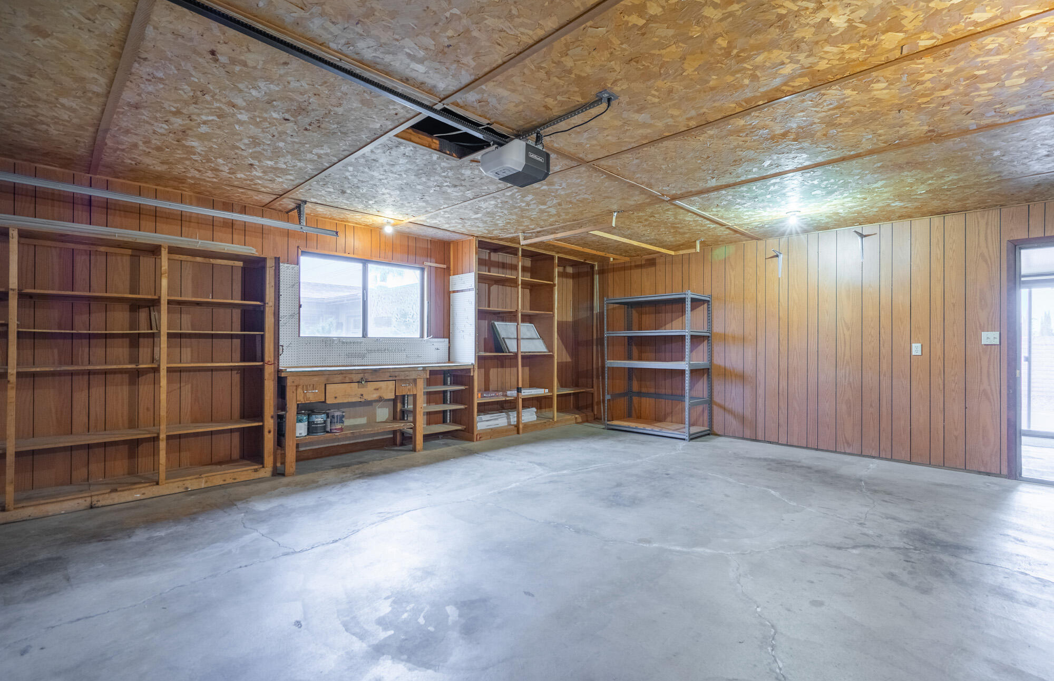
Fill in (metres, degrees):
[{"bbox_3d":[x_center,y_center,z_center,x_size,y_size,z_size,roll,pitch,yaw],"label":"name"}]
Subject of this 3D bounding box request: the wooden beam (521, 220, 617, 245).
[{"bbox_3d":[0.401,-1.114,4.923,1.251,0.038,0.048,0,0,45],"label":"wooden beam"}]

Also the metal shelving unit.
[{"bbox_3d":[1.738,0.314,6.305,1.218,1.823,0.634,0,0,45],"label":"metal shelving unit"}]

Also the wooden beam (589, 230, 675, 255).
[{"bbox_3d":[1.233,-1.109,5.333,0.048,0.038,1.736,0,0,45],"label":"wooden beam"}]

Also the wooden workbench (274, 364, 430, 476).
[{"bbox_3d":[-1.782,0.739,4.793,0.479,0.934,1.508,0,0,45],"label":"wooden workbench"}]

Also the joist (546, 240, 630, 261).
[{"bbox_3d":[0.786,-1.109,5.801,0.048,0.038,1.748,0,0,45],"label":"joist"}]

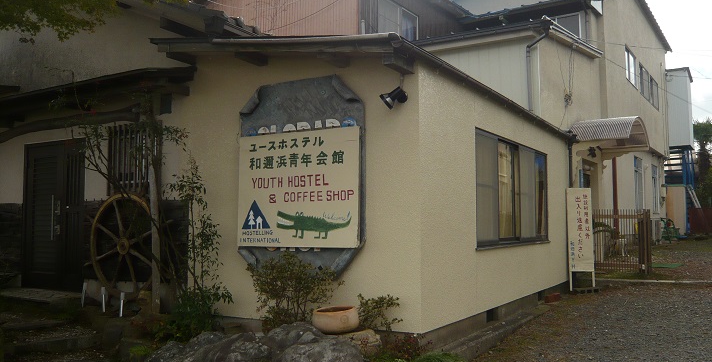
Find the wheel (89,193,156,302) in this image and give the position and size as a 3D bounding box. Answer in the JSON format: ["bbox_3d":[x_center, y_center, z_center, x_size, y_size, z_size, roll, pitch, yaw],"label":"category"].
[{"bbox_3d":[-2.852,0.802,7.050,1.270,1.310,0.170,-2,-5,30],"label":"wheel"}]

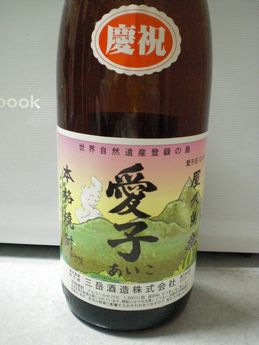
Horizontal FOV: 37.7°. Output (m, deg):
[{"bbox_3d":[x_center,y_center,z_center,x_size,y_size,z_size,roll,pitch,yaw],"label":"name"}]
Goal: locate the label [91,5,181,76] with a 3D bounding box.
[{"bbox_3d":[0.004,-0.071,0.206,0.050,0.037,0.007,0,12,0],"label":"label"}]

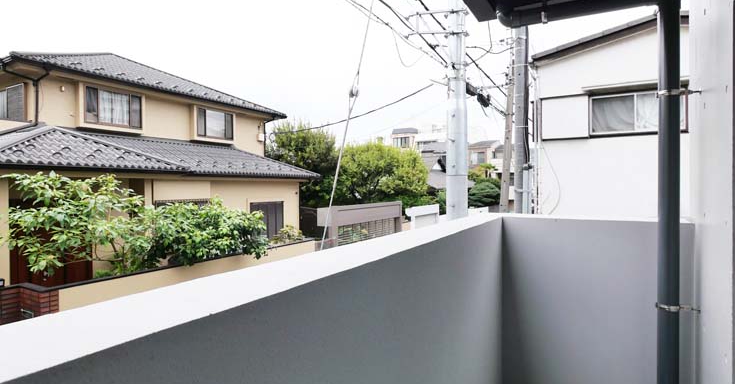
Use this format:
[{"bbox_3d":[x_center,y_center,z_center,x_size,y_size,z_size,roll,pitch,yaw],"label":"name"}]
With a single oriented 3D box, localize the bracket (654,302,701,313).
[{"bbox_3d":[1.549,0.577,1.982,0.180,0.030,0.105,0,0,31],"label":"bracket"}]

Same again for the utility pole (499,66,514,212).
[{"bbox_3d":[5.070,-0.400,14.500,0.280,8.400,0.280,3,0,19],"label":"utility pole"}]

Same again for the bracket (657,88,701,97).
[{"bbox_3d":[1.549,-0.497,1.982,0.180,0.030,0.105,0,0,31],"label":"bracket"}]

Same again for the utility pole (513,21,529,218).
[{"bbox_3d":[4.140,-1.000,10.700,0.330,9.600,0.330,0,0,22],"label":"utility pole"}]

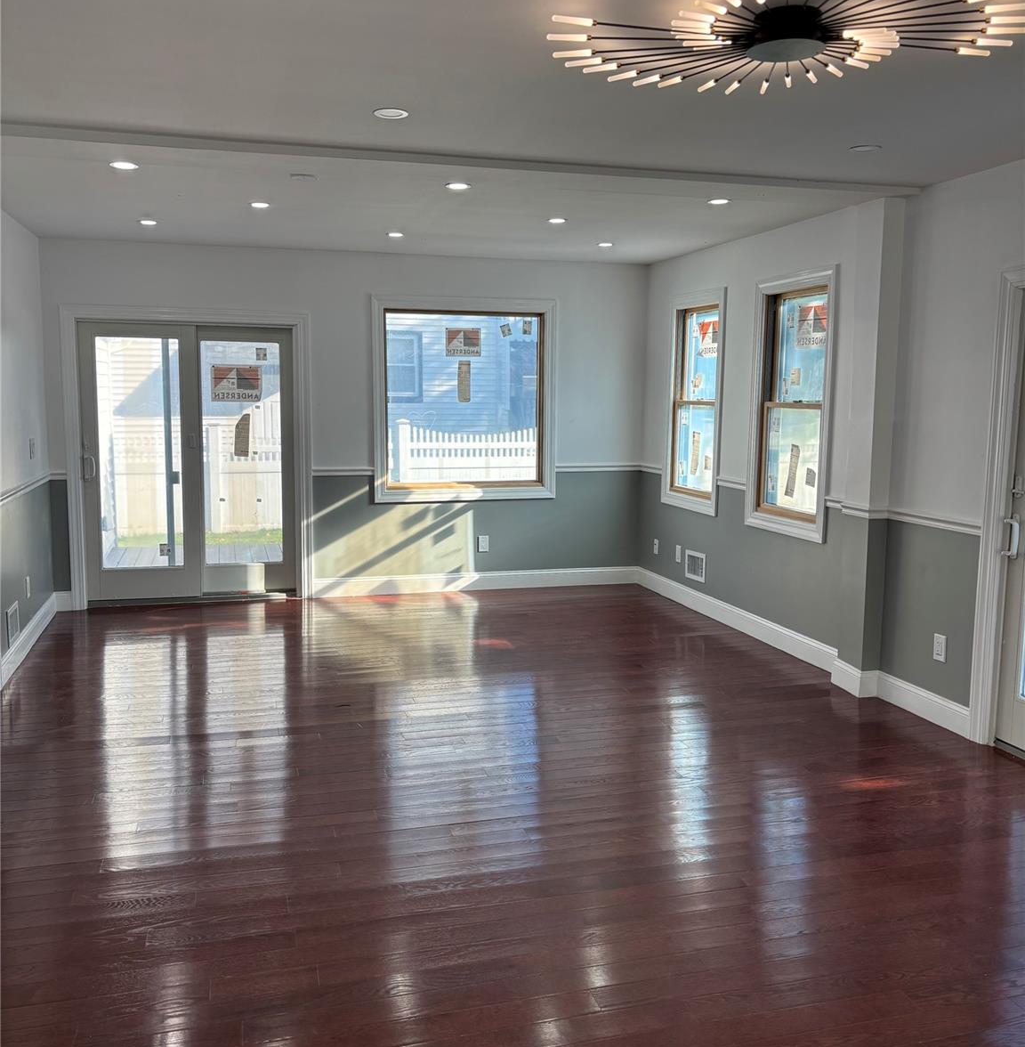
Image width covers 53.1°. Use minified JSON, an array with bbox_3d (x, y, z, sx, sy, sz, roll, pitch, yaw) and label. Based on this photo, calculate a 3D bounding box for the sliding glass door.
[{"bbox_3d":[-2.236,-0.414,7.171,1.453,1.949,0.134,-1,7,-15],"label":"sliding glass door"}]

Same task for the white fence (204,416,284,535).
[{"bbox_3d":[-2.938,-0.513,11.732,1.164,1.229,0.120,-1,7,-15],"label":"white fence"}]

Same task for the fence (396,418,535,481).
[{"bbox_3d":[-0.533,-0.605,12.395,1.860,1.289,0.120,-1,7,-15],"label":"fence"}]

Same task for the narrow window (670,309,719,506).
[{"bbox_3d":[1.300,-0.841,7.146,0.119,1.341,0.708,-1,7,-15],"label":"narrow window"}]

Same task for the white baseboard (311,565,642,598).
[{"bbox_3d":[-0.218,0.440,7.798,2.533,0.142,0.030,-1,7,-15],"label":"white baseboard"}]

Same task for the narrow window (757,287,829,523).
[{"bbox_3d":[1.645,-0.678,5.918,0.119,1.334,0.685,-1,7,-15],"label":"narrow window"}]

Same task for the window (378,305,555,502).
[{"bbox_3d":[-0.346,-0.892,7.632,1.311,1.423,0.119,-1,7,-15],"label":"window"}]

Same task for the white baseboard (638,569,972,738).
[{"bbox_3d":[1.462,0.644,6.319,0.142,0.142,3.770,-1,7,-15],"label":"white baseboard"}]

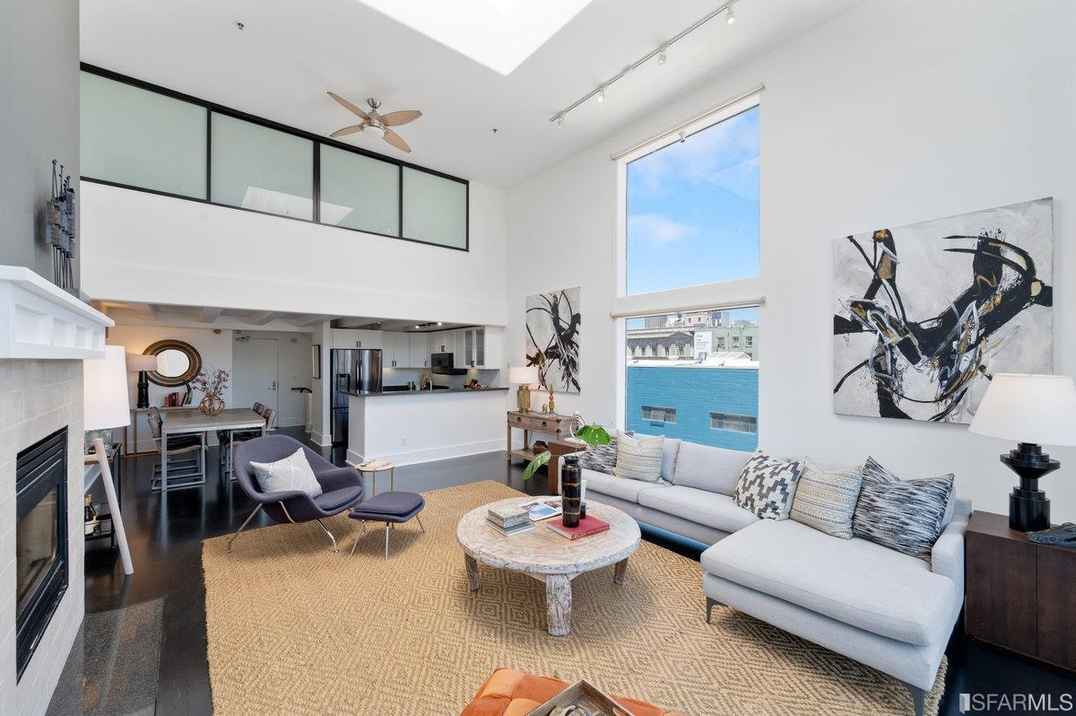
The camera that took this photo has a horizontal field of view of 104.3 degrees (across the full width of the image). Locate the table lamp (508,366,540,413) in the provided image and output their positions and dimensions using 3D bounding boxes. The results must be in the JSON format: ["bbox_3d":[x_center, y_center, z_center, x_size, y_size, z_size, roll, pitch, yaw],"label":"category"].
[{"bbox_3d":[-0.211,0.478,6.370,0.445,0.675,0.445,0,0,0],"label":"table lamp"}]

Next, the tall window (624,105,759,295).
[{"bbox_3d":[1.676,-1.687,4.827,0.120,1.790,1.750,0,0,-39],"label":"tall window"}]

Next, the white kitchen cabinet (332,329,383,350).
[{"bbox_3d":[-3.617,-0.344,8.169,0.920,0.360,0.600,0,0,-40],"label":"white kitchen cabinet"}]

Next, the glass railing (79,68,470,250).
[{"bbox_3d":[-2.908,-2.362,5.534,4.540,1.170,0.080,0,0,-39],"label":"glass railing"}]

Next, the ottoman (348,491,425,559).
[{"bbox_3d":[-1.286,1.411,3.611,0.520,0.400,0.610,0,0,17],"label":"ottoman"}]

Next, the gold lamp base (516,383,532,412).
[{"bbox_3d":[-0.213,0.624,6.420,0.215,0.420,0.215,0,0,-41],"label":"gold lamp base"}]

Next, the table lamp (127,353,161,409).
[{"bbox_3d":[-6.513,0.389,6.910,0.360,0.910,0.360,0,0,-40],"label":"table lamp"}]

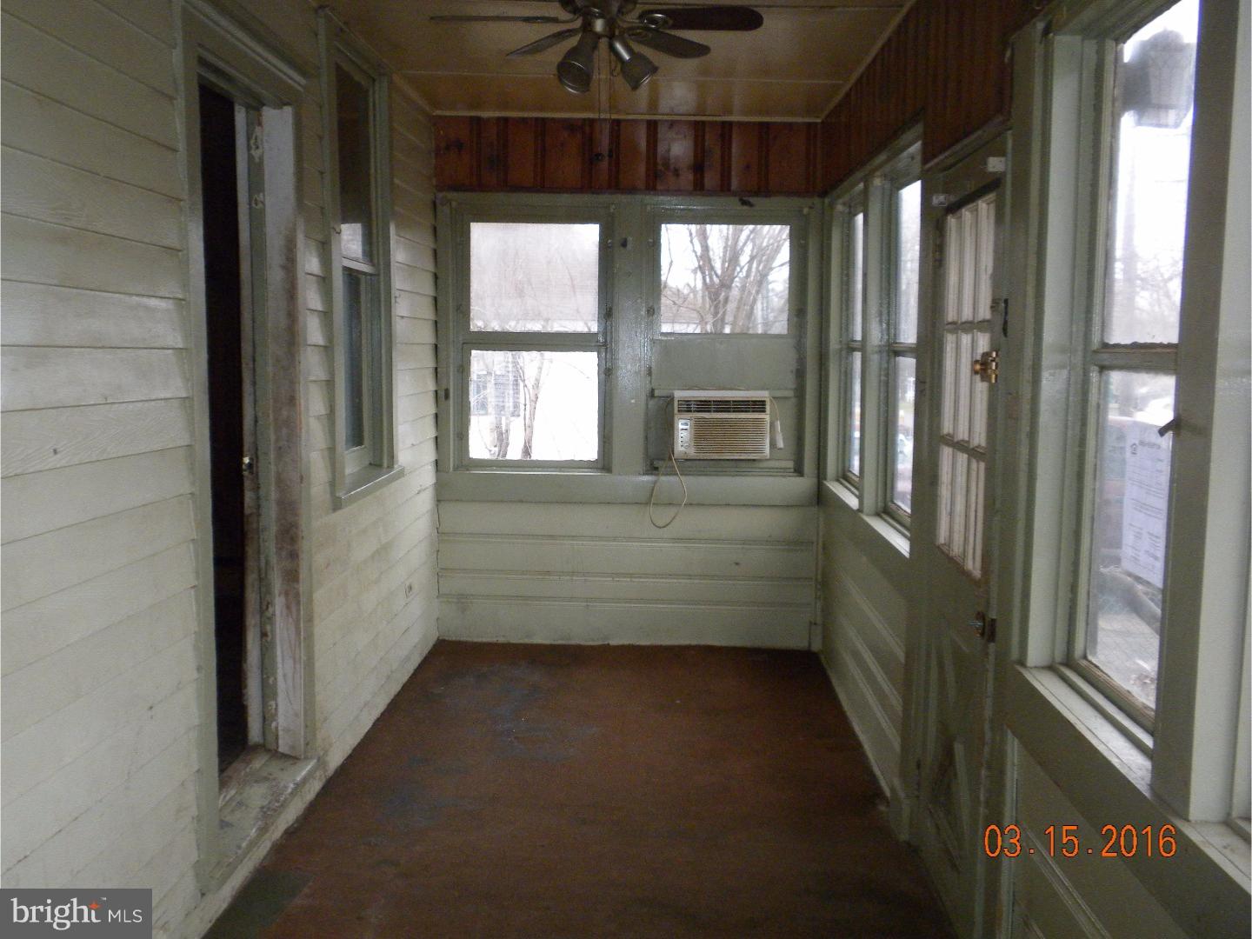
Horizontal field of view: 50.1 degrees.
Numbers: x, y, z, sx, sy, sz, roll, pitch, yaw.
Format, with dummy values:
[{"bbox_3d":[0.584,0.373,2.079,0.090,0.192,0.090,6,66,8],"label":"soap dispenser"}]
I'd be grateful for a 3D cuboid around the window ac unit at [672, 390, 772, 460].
[{"bbox_3d":[0.469,-0.227,6.634,0.459,0.328,0.380,1,5,2],"label":"window ac unit"}]

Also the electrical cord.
[{"bbox_3d":[0.209,0.098,6.561,0.182,0.383,0.080,1,5,2],"label":"electrical cord"}]

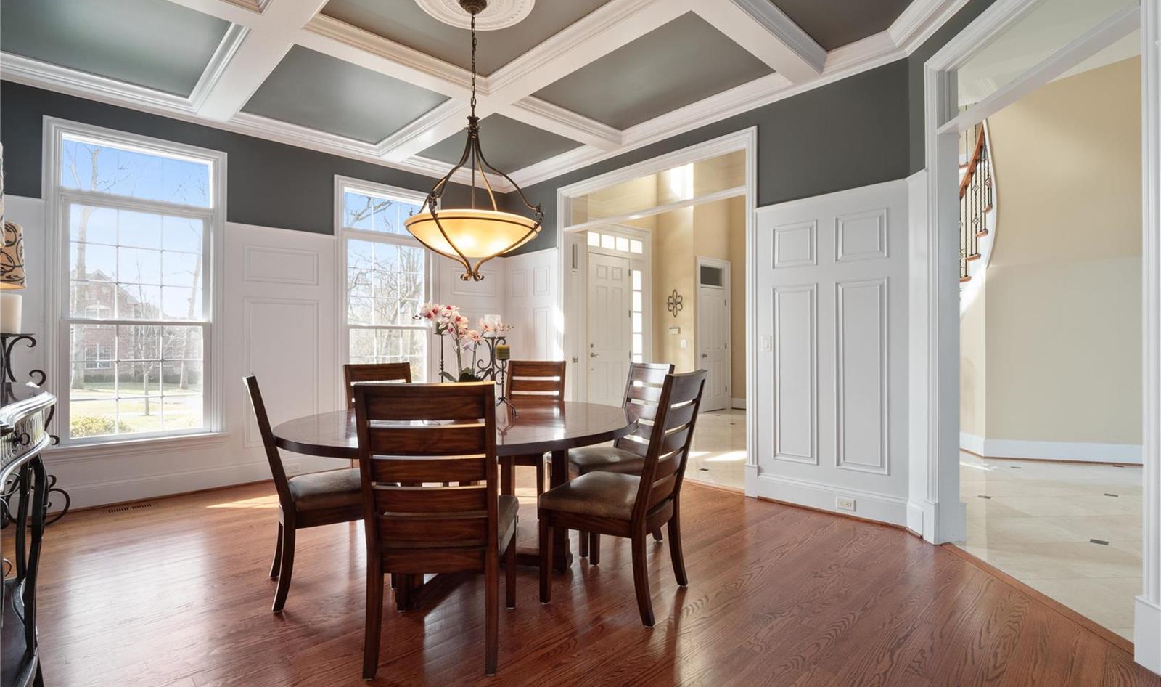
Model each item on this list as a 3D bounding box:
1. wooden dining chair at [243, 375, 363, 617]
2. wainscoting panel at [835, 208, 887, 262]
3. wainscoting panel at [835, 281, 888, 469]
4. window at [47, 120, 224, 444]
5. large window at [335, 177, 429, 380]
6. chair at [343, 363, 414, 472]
[{"bbox_3d":[-1.250,0.648,2.487,0.630,1.010,0.505,0,-1,-34],"label":"wooden dining chair"},{"bbox_3d":[1.806,-0.691,3.316,0.310,0.313,0.030,-1,-1,44],"label":"wainscoting panel"},{"bbox_3d":[1.809,0.204,3.313,0.318,1.224,0.030,-1,-1,44],"label":"wainscoting panel"},{"bbox_3d":[-3.311,-0.421,3.905,1.075,2.305,0.110,0,-1,-41],"label":"window"},{"bbox_3d":[-1.881,-0.423,5.138,1.059,2.305,0.120,0,-1,-41],"label":"large window"},{"bbox_3d":[-1.266,0.656,3.497,0.505,1.010,0.630,0,-1,-39],"label":"chair"}]

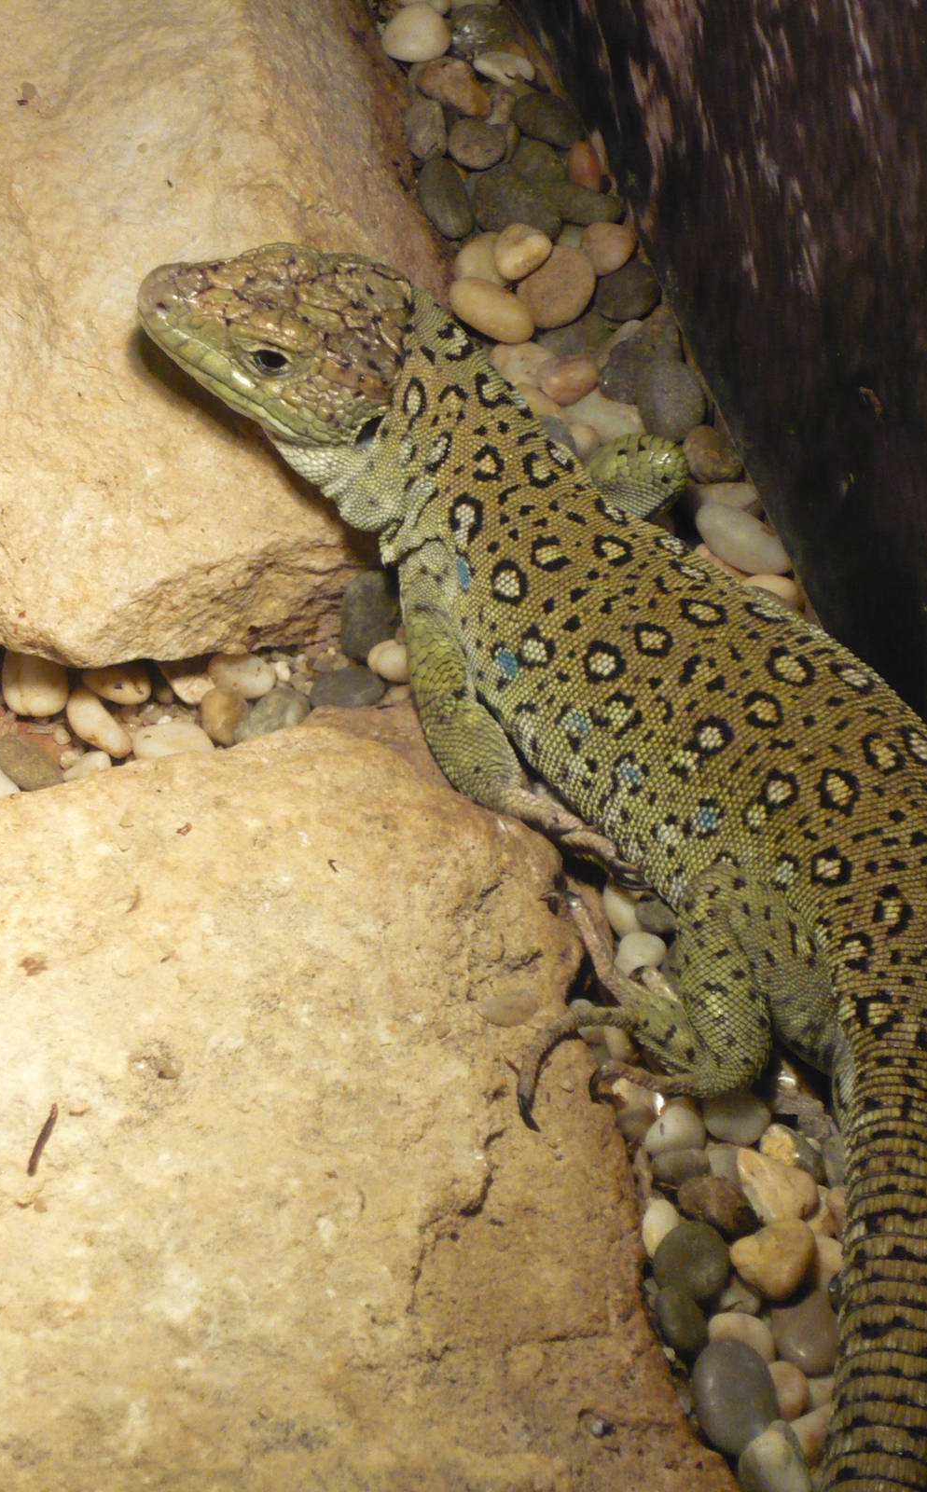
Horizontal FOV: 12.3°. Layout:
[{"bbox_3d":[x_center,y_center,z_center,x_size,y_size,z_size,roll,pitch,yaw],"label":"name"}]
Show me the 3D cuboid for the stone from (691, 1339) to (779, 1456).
[{"bbox_3d":[0.052,0.124,0.820,0.016,0.011,0.025,-9,50,-4],"label":"stone"}]

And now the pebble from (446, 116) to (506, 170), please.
[{"bbox_3d":[0.004,-0.151,1.083,0.015,0.009,0.018,-16,49,-8],"label":"pebble"}]

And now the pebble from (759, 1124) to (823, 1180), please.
[{"bbox_3d":[0.063,0.077,0.820,0.010,0.007,0.015,-30,54,-24],"label":"pebble"}]

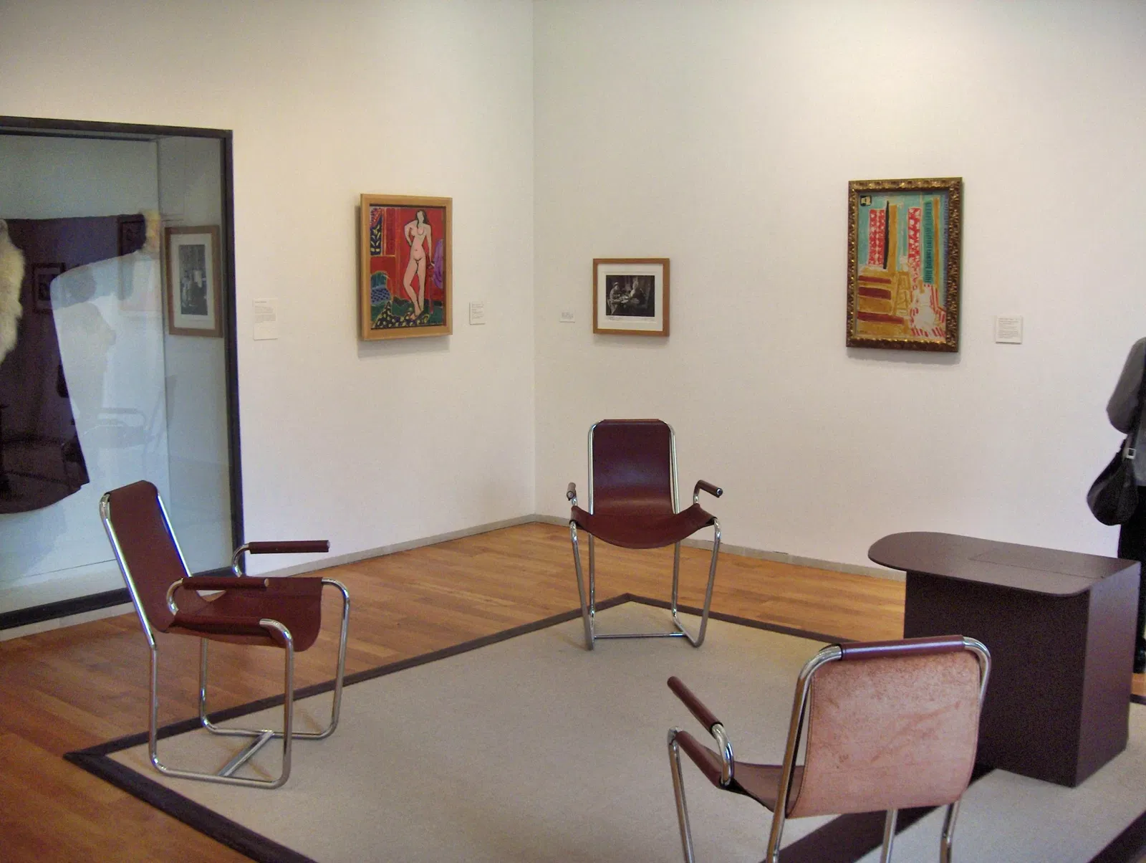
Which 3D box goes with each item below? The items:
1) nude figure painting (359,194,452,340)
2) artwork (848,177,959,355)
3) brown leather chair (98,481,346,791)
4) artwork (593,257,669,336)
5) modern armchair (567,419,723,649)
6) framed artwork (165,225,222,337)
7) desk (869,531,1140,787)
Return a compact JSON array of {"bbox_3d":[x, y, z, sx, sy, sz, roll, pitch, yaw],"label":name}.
[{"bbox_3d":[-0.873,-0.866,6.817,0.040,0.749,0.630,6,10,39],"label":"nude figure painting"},{"bbox_3d":[1.564,-0.783,6.087,0.588,0.811,0.045,6,10,39],"label":"artwork"},{"bbox_3d":[-1.067,0.596,3.982,0.660,0.883,0.610,1,8,8],"label":"brown leather chair"},{"bbox_3d":[0.329,-0.742,7.150,0.528,0.422,0.030,6,10,39],"label":"artwork"},{"bbox_3d":[0.273,0.420,5.385,0.610,0.883,0.660,0,7,-3],"label":"modern armchair"},{"bbox_3d":[-1.779,-0.707,6.105,0.461,0.522,0.030,6,10,39],"label":"framed artwork"},{"bbox_3d":[1.308,0.704,4.115,0.850,0.621,0.554,6,10,39],"label":"desk"}]

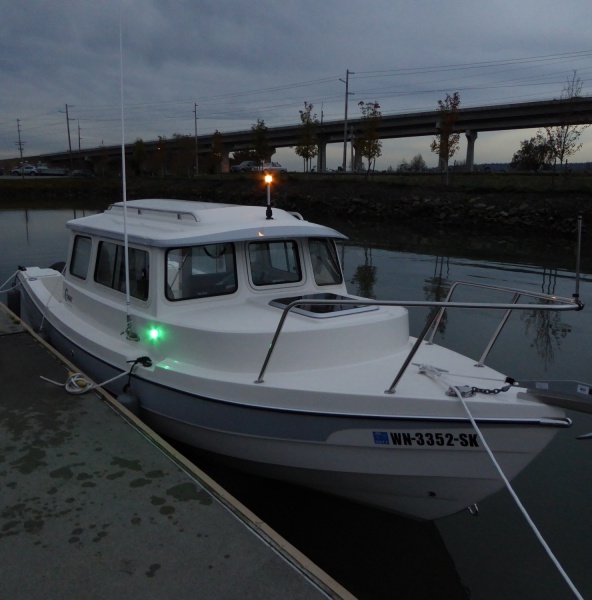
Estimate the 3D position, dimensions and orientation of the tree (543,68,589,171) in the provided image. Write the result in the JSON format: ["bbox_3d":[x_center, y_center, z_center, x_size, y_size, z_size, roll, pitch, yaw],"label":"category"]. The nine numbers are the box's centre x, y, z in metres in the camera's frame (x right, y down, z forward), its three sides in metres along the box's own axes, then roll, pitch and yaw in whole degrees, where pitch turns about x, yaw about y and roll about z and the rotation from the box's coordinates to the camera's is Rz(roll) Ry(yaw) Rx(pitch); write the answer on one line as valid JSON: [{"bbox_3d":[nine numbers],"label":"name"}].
[{"bbox_3d":[10.056,-6.348,20.595,1.720,4.070,1.720,1,13,0],"label":"tree"}]

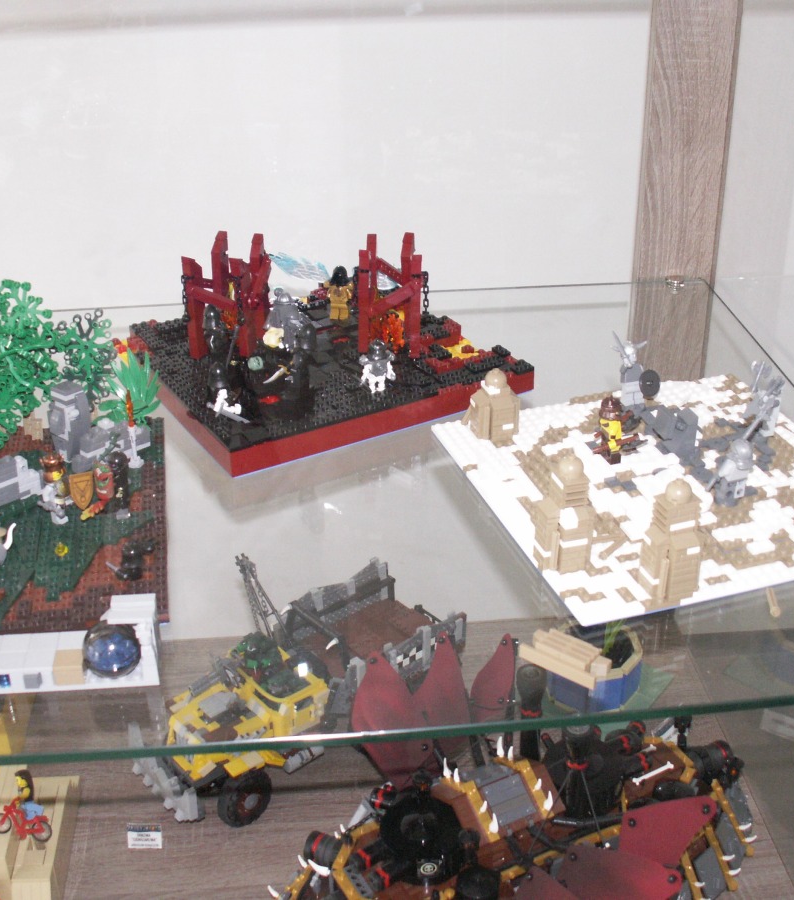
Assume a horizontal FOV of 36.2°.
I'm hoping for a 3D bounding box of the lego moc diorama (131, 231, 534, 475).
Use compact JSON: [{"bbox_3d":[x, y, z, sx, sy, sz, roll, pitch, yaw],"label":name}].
[{"bbox_3d":[-0.071,-0.115,0.987,0.256,0.108,0.256,-17,33,-26],"label":"lego moc diorama"}]

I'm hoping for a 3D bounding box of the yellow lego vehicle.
[{"bbox_3d":[-0.094,0.195,1.144,0.310,0.195,0.132,-23,36,-33],"label":"yellow lego vehicle"}]

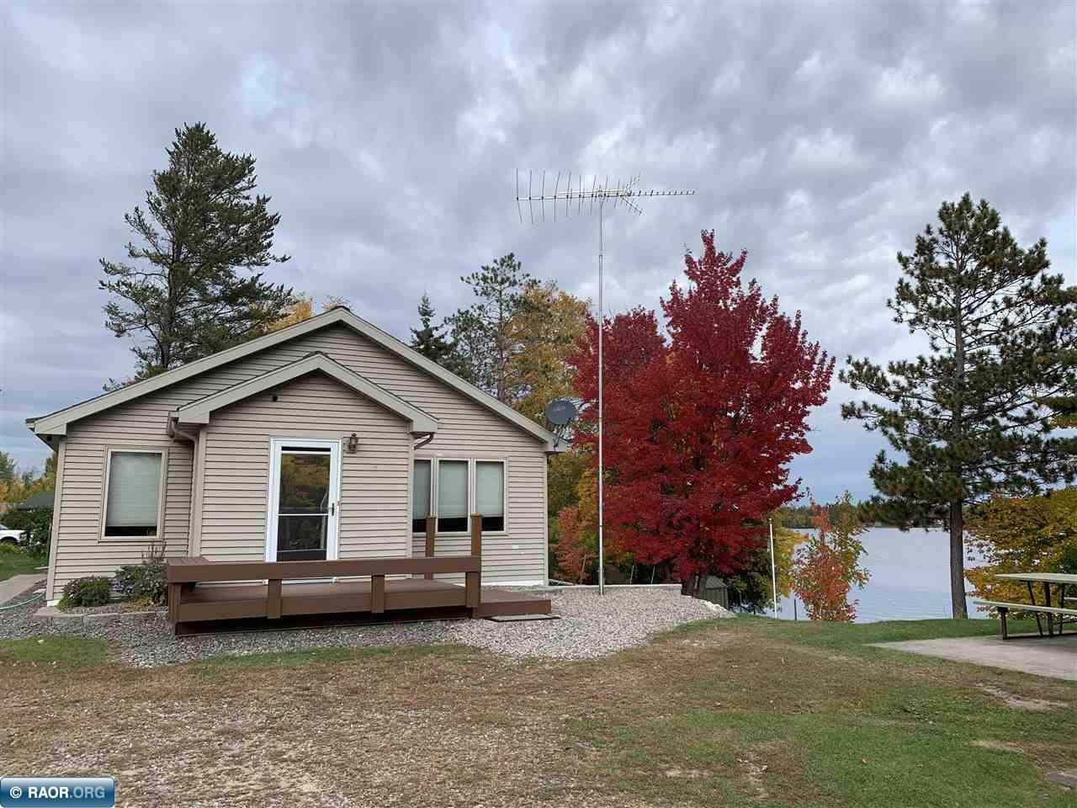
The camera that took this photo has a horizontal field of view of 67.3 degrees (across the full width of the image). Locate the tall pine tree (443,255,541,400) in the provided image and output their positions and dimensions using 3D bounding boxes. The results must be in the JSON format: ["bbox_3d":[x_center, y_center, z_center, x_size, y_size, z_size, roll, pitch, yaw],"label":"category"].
[{"bbox_3d":[-2.162,-0.045,37.805,4.700,14.500,4.600,1,-7,-3],"label":"tall pine tree"}]

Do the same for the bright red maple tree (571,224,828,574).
[{"bbox_3d":[3.946,0.100,19.515,6.409,8.872,6.000,-1,-8,11],"label":"bright red maple tree"}]

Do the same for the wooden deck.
[{"bbox_3d":[-2.447,2.233,11.249,4.920,1.365,2.150,4,-8,-24],"label":"wooden deck"}]

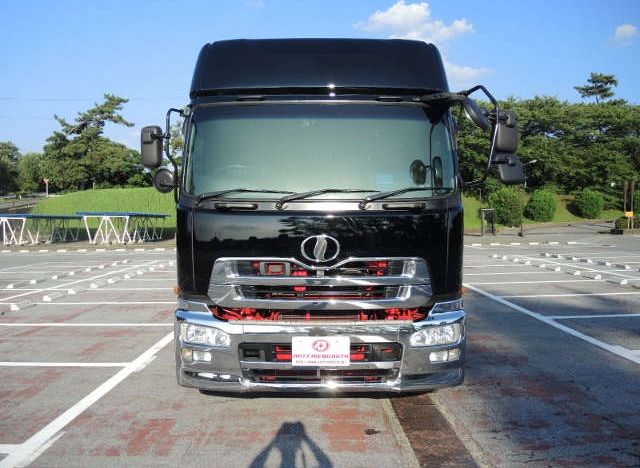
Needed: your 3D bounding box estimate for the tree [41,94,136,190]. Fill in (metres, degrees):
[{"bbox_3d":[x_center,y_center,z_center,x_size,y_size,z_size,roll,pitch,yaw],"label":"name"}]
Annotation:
[{"bbox_3d":[-32.196,-12.586,72.000,13.000,13.300,12.000,0,1,0],"label":"tree"}]

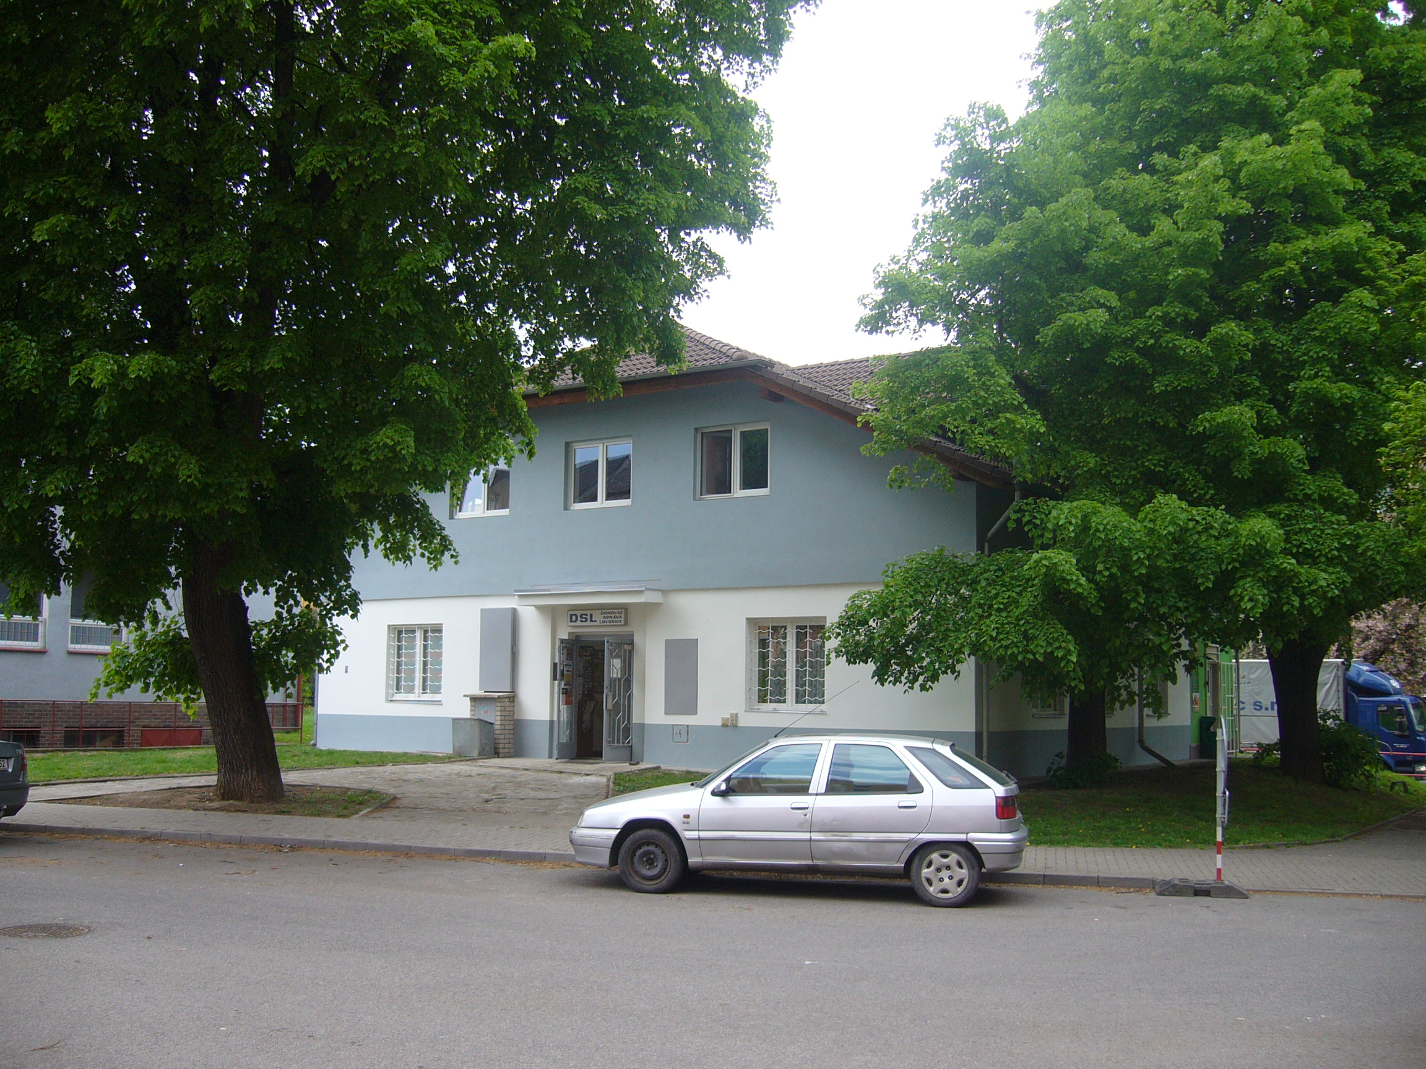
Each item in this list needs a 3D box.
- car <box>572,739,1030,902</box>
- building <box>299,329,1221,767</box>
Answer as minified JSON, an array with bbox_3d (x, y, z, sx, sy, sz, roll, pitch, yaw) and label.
[{"bbox_3d":[0.785,2.500,13.140,4.070,1.400,1.700,-1,-7,14],"label":"car"},{"bbox_3d":[1.127,0.390,29.133,14.400,8.000,12.500,-3,-8,33],"label":"building"}]

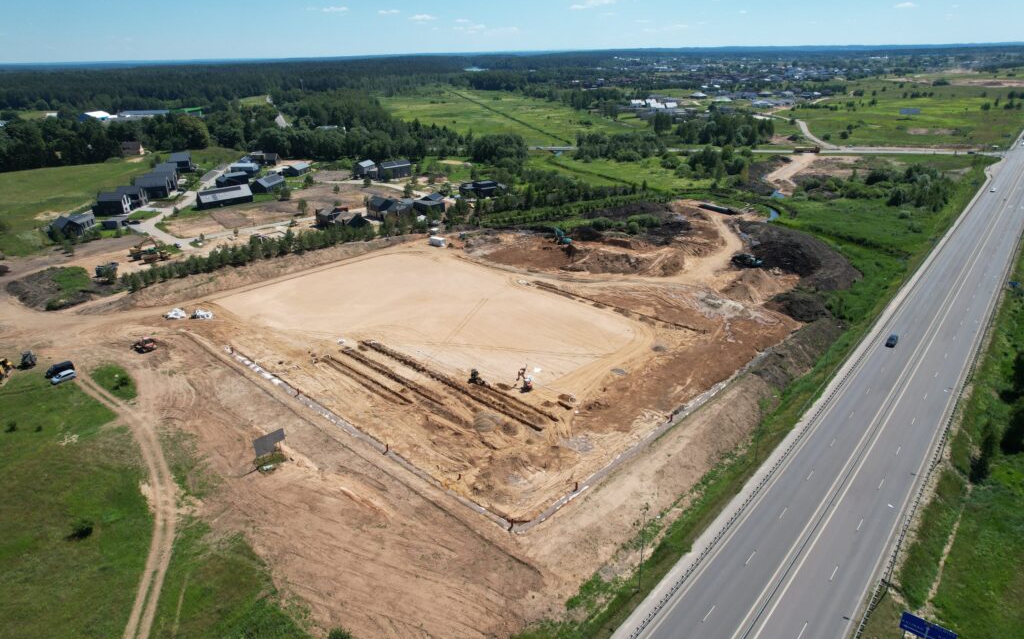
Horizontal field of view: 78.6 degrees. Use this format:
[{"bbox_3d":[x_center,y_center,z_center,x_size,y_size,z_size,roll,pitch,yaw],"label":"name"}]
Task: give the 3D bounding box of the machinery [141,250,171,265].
[{"bbox_3d":[-121.840,-21.670,214.570,8.200,3.300,2.600,-20,30,-38],"label":"machinery"}]

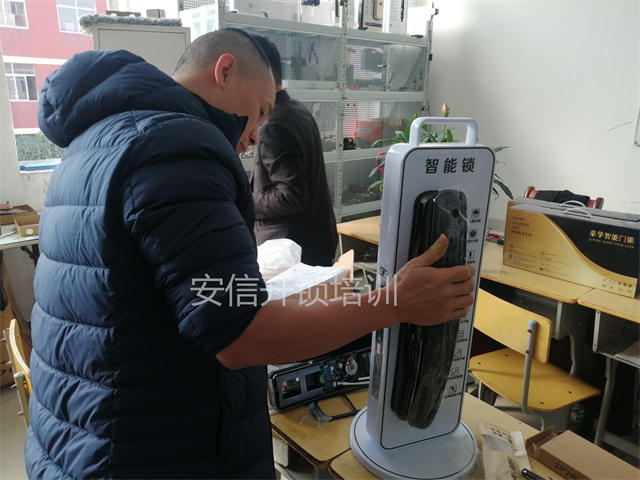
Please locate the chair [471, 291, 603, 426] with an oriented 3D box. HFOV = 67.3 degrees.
[{"bbox_3d":[0.729,0.546,1.748,0.440,0.780,0.400,-9,18,-33],"label":"chair"}]

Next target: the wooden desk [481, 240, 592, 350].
[{"bbox_3d":[0.815,0.464,2.097,0.460,0.750,0.620,-12,20,-41],"label":"wooden desk"}]

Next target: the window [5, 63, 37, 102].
[{"bbox_3d":[-15.626,-8.150,24.725,1.850,1.850,0.120,-12,20,-41],"label":"window"}]

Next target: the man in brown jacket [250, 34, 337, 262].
[{"bbox_3d":[-0.165,-0.156,2.479,0.400,1.700,0.500,9,17,25],"label":"man in brown jacket"}]

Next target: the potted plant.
[{"bbox_3d":[0.566,-0.300,2.241,0.550,0.640,0.550,-12,20,-41],"label":"potted plant"}]

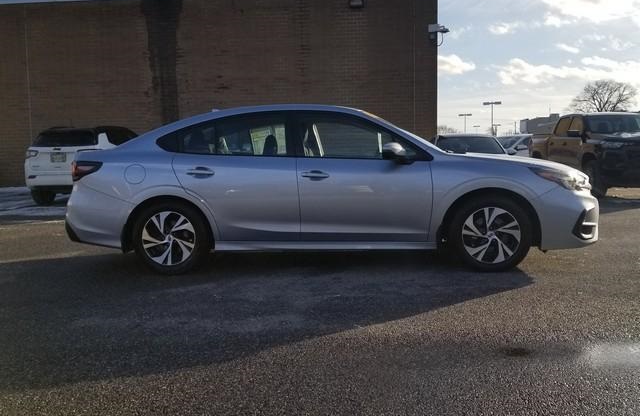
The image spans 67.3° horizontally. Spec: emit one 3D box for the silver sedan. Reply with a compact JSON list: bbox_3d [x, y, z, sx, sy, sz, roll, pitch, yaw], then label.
[{"bbox_3d":[0.050,-0.250,4.910,4.840,1.490,1.860,-1,5,4],"label":"silver sedan"}]

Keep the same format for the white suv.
[{"bbox_3d":[-5.330,-1.080,11.650,1.850,1.650,4.400,-1,5,-2],"label":"white suv"}]

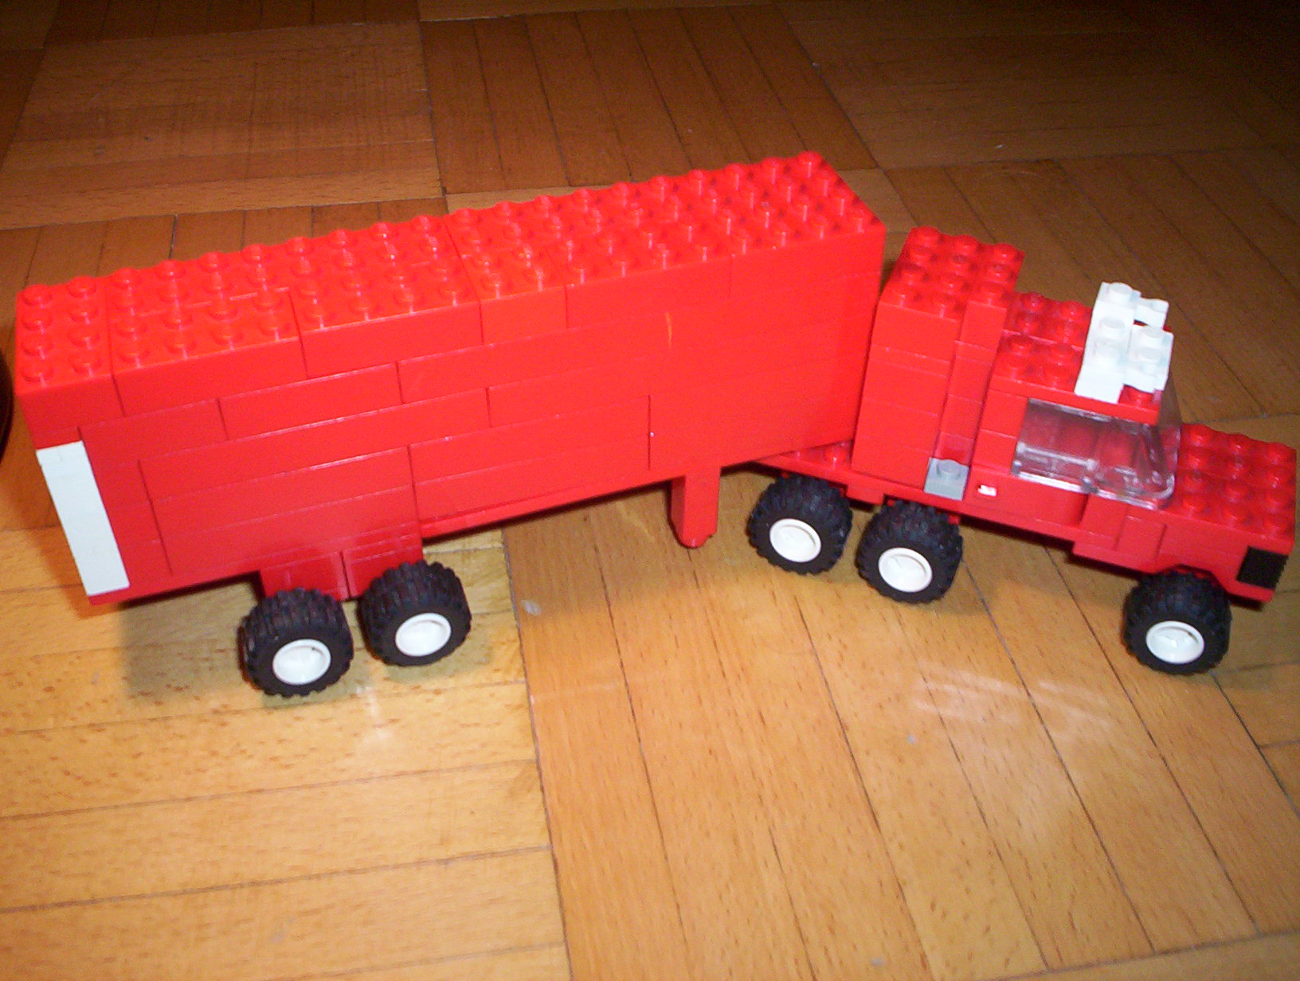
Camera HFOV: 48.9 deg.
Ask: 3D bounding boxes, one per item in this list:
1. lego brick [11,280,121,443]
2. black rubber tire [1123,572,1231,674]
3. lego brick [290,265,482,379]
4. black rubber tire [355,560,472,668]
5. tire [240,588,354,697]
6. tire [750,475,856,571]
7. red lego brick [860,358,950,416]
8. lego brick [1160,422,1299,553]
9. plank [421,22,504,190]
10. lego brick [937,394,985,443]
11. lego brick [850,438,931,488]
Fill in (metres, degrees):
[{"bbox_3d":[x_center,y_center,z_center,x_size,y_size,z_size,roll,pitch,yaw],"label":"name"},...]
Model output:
[{"bbox_3d":[-0.104,-0.024,0.255,0.016,0.013,0.032,-12,42,-13],"label":"lego brick"},{"bbox_3d":[0.110,0.027,0.295,0.021,0.021,0.012,14,41,14],"label":"black rubber tire"},{"bbox_3d":[-0.048,-0.032,0.263,0.032,0.011,0.016,-12,42,-14],"label":"lego brick"},{"bbox_3d":[-0.048,0.025,0.292,0.021,0.021,0.012,-11,42,-15],"label":"black rubber tire"},{"bbox_3d":[-0.070,0.030,0.286,0.021,0.021,0.012,-11,42,-15],"label":"tire"},{"bbox_3d":[0.034,0.007,0.316,0.021,0.021,0.012,14,41,14],"label":"tire"},{"bbox_3d":[0.056,-0.029,0.296,0.016,0.010,0.026,15,41,14],"label":"red lego brick"},{"bbox_3d":[0.117,-0.002,0.293,0.029,0.005,0.032,15,41,14],"label":"lego brick"},{"bbox_3d":[-0.067,-0.135,0.506,0.020,0.008,0.140,-5,41,-9],"label":"plank"},{"bbox_3d":[0.068,-0.020,0.302,0.008,0.010,0.015,14,41,14],"label":"lego brick"},{"bbox_3d":[0.056,-0.014,0.309,0.016,0.011,0.026,14,41,14],"label":"lego brick"}]

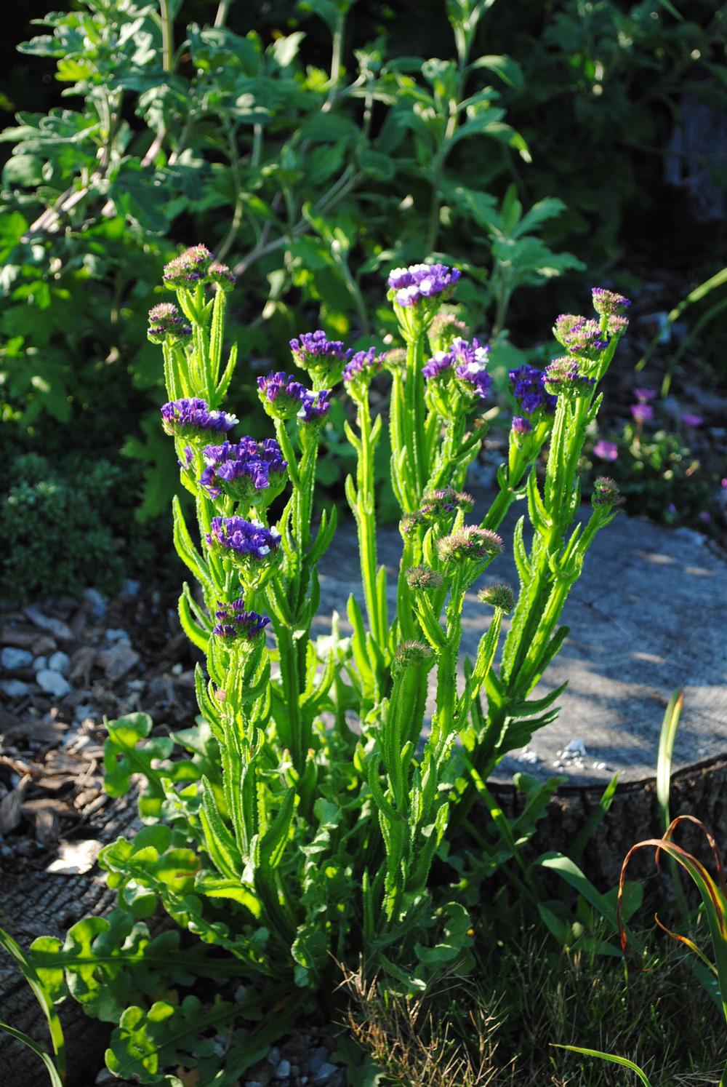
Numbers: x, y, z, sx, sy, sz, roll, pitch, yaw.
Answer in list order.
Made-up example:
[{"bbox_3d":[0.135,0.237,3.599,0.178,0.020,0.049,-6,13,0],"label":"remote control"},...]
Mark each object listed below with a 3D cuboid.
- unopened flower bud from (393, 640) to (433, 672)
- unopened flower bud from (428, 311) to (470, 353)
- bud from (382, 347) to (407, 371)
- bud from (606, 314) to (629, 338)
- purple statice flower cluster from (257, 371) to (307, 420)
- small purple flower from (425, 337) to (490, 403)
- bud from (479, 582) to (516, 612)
[{"bbox_3d":[0.027,0.061,1.190,0.021,0.011,0.017,0,28,0],"label":"unopened flower bud"},{"bbox_3d":[0.045,-0.113,1.160,0.021,0.016,0.019,0,28,0],"label":"unopened flower bud"},{"bbox_3d":[0.016,-0.098,1.150,0.013,0.009,0.013,0,28,0],"label":"bud"},{"bbox_3d":[0.145,-0.125,1.245,0.013,0.011,0.013,0,29,0],"label":"bud"},{"bbox_3d":[-0.044,-0.080,1.180,0.026,0.025,0.025,-8,25,0],"label":"purple statice flower cluster"},{"bbox_3d":[0.056,-0.103,1.290,0.040,0.034,0.034,0,25,0],"label":"small purple flower"},{"bbox_3d":[0.076,0.031,1.240,0.021,0.015,0.019,0,25,0],"label":"bud"}]

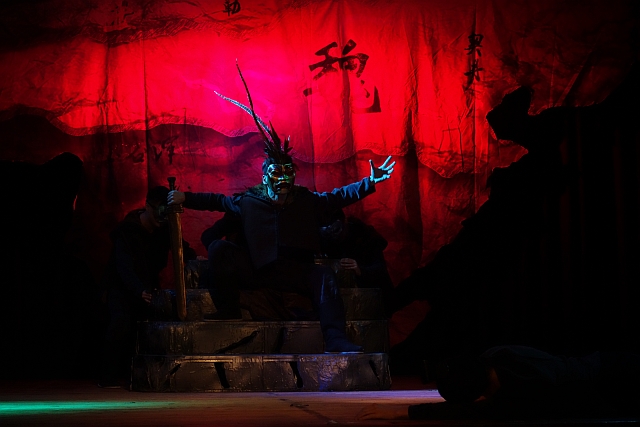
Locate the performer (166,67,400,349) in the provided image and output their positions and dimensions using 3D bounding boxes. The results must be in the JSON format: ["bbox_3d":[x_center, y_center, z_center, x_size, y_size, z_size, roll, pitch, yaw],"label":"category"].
[{"bbox_3d":[-0.288,-0.066,8.562,1.469,1.967,0.850,0,-5,-5],"label":"performer"}]

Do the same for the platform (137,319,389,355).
[{"bbox_3d":[-0.400,0.832,8.609,1.610,0.214,0.800,0,-5,-5],"label":"platform"}]

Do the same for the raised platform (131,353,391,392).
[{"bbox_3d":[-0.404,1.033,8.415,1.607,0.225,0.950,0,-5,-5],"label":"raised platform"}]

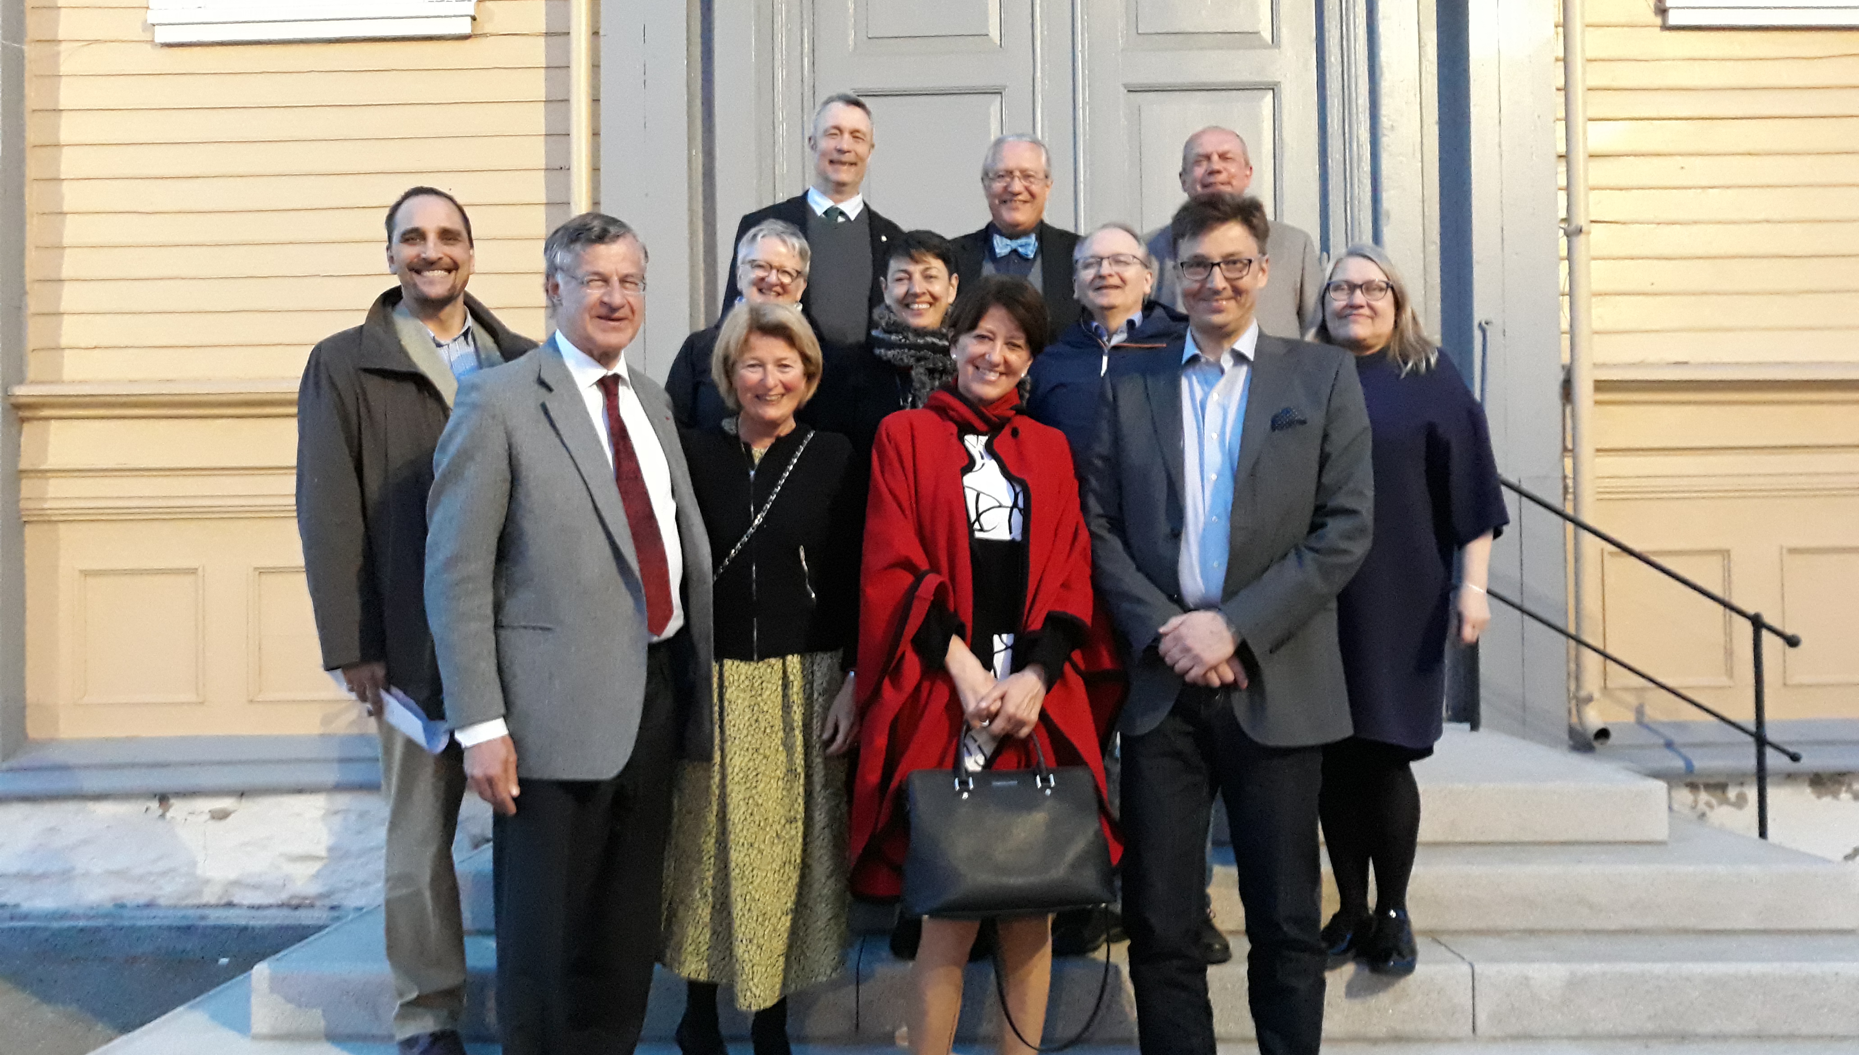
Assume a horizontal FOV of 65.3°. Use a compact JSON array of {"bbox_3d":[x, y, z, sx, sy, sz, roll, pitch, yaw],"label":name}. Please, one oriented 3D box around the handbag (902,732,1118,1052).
[{"bbox_3d":[0.142,0.640,2.560,0.370,0.560,0.160,0,-2,-13],"label":"handbag"}]

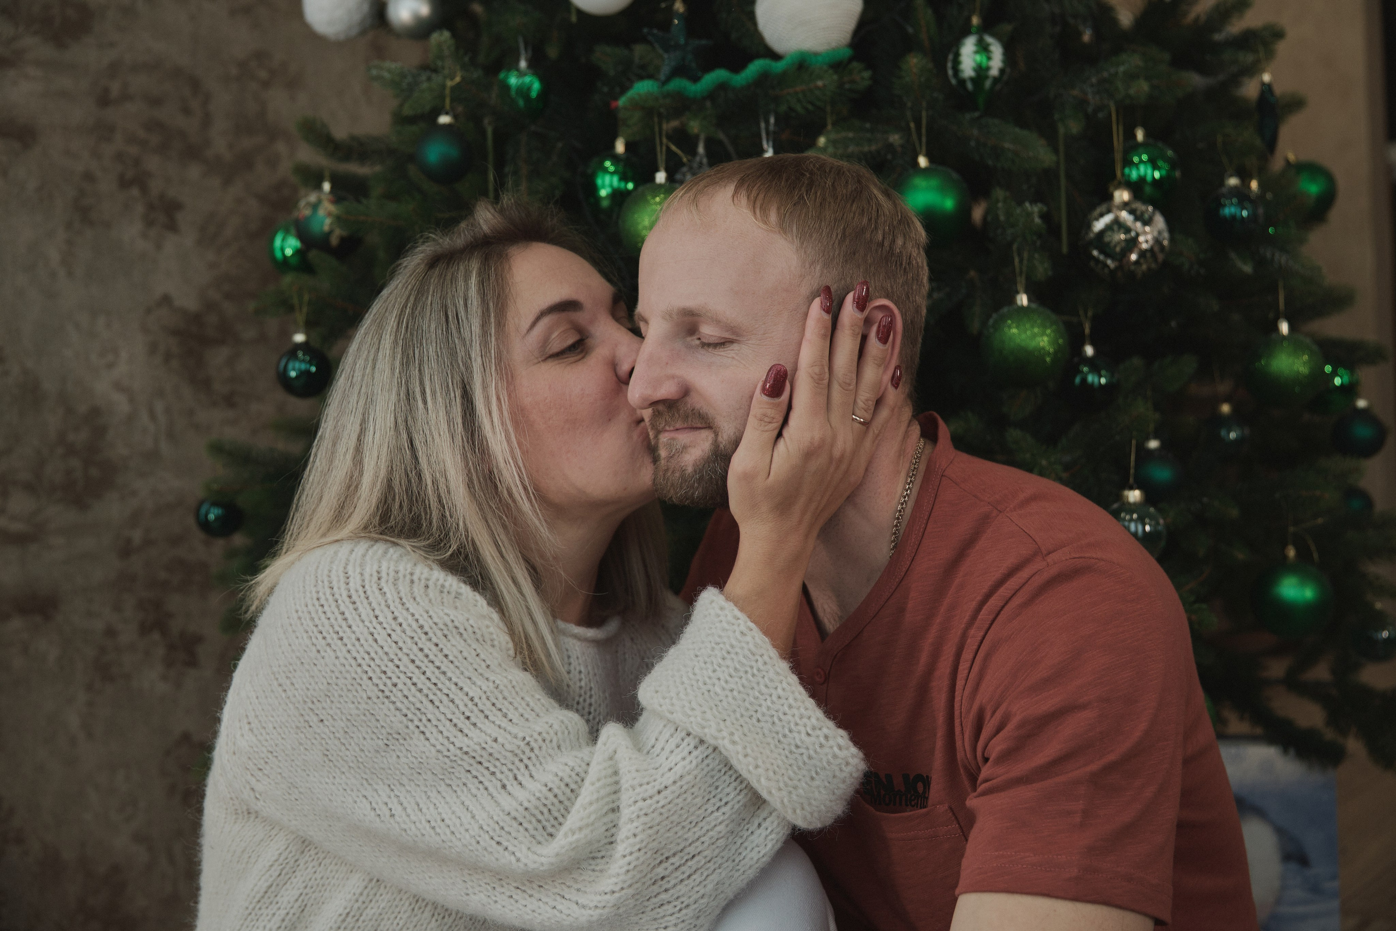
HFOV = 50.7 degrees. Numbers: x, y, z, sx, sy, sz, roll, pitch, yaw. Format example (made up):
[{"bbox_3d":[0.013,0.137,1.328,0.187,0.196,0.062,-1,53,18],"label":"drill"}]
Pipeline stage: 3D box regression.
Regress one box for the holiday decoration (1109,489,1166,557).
[{"bbox_3d":[0.436,0.058,1.460,0.058,0.071,0.058,-2,-1,0],"label":"holiday decoration"}]

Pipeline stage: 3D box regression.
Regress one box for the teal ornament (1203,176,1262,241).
[{"bbox_3d":[0.555,-0.266,1.530,0.062,0.070,0.062,-2,-1,0],"label":"teal ornament"}]

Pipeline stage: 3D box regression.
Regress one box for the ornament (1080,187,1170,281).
[{"bbox_3d":[0.400,-0.217,1.380,0.082,0.091,0.082,-1,-1,0],"label":"ornament"}]

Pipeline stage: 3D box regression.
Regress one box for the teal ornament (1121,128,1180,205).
[{"bbox_3d":[0.460,-0.304,1.500,0.061,0.079,0.061,-1,-1,0],"label":"teal ornament"}]

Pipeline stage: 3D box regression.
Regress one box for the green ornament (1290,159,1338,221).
[{"bbox_3d":[0.653,-0.294,1.580,0.064,0.072,0.064,-2,-1,0],"label":"green ornament"}]

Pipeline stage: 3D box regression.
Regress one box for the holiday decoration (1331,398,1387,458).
[{"bbox_3d":[0.777,-0.043,1.730,0.063,0.070,0.063,-1,-3,0],"label":"holiday decoration"}]

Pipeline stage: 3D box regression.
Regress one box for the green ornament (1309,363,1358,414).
[{"bbox_3d":[0.682,-0.083,1.580,0.055,0.060,0.055,-2,-1,0],"label":"green ornament"}]

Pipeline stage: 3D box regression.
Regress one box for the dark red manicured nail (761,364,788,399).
[{"bbox_3d":[0.049,-0.053,0.930,0.015,0.022,0.006,12,-5,13],"label":"dark red manicured nail"}]

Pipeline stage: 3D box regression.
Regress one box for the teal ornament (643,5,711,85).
[{"bbox_3d":[-0.021,-0.428,1.500,0.074,0.083,0.022,-1,-2,-20],"label":"teal ornament"}]

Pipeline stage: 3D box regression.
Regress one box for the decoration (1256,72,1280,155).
[{"bbox_3d":[0.682,-0.420,1.760,0.025,0.100,0.025,-3,-2,0],"label":"decoration"}]

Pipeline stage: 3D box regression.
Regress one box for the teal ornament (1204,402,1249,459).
[{"bbox_3d":[0.672,-0.044,1.870,0.056,0.070,0.056,-1,-3,0],"label":"teal ornament"}]

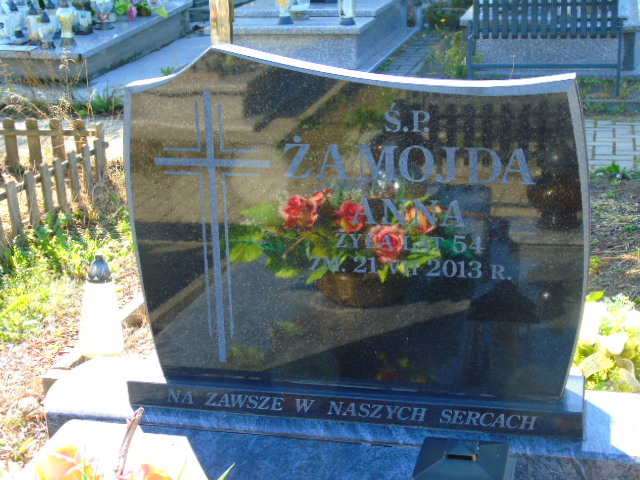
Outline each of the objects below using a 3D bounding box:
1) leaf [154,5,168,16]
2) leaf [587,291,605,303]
[{"bbox_3d":[-1.272,-1.838,9.200,0.110,0.090,0.060,-4,18,-7],"label":"leaf"},{"bbox_3d":[0.589,0.121,2.450,0.041,0.024,0.030,3,18,14],"label":"leaf"}]

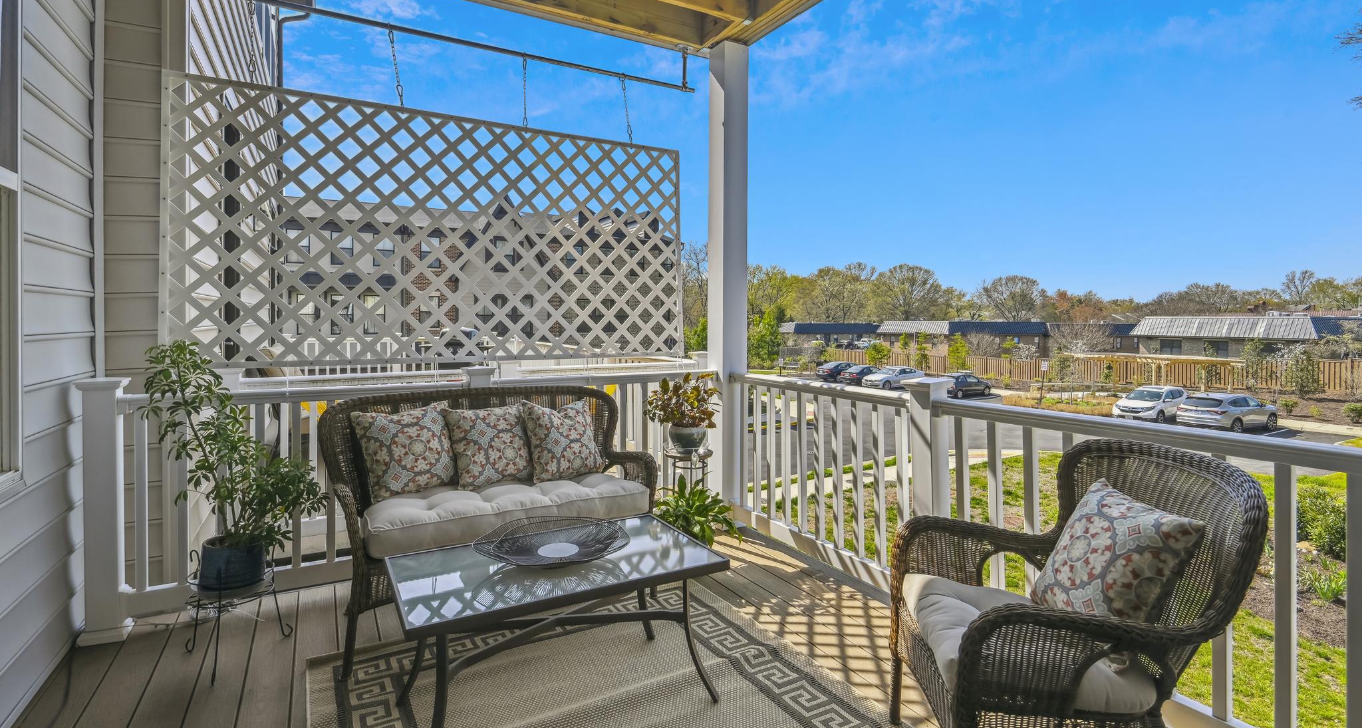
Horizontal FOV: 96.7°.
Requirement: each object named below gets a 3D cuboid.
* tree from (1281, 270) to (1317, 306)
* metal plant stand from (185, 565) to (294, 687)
[{"bbox_3d":[143.126,-13.139,140.000,8.368,17.057,8.368,0,3,0],"label":"tree"},{"bbox_3d":[-1.639,0.895,2.213,0.330,0.380,0.330,-2,4,-28],"label":"metal plant stand"}]

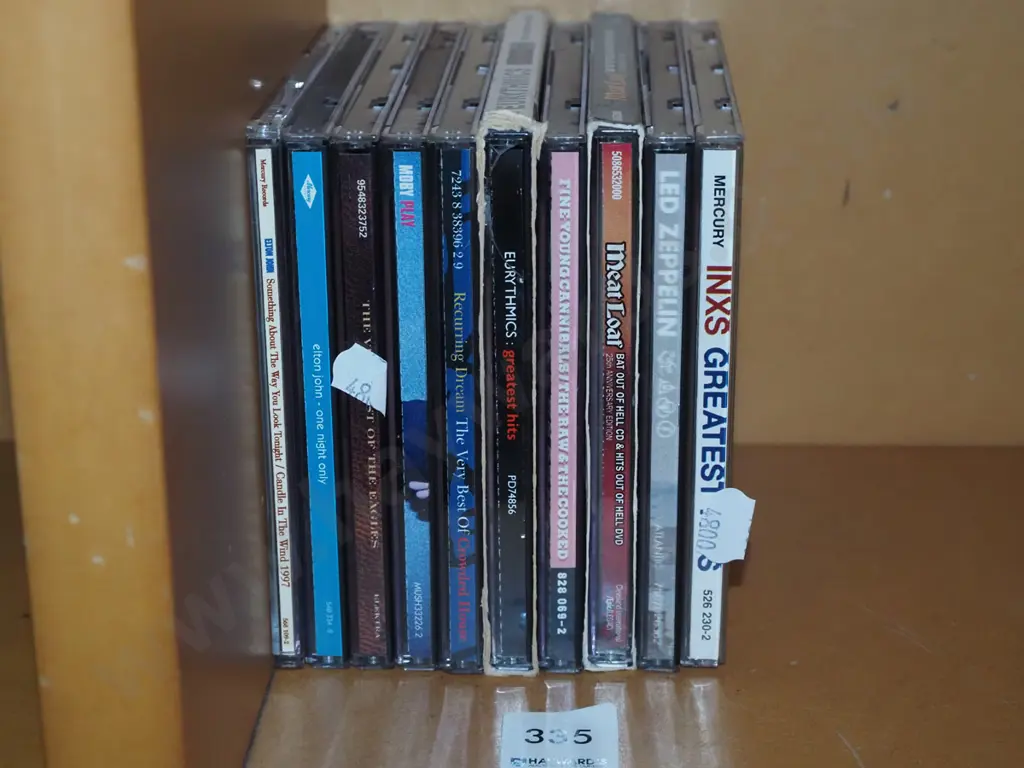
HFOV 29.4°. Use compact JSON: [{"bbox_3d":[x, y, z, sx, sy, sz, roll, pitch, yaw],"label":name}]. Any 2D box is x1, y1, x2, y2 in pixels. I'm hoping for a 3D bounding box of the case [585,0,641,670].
[{"bbox_3d":[0.025,-0.018,0.495,0.012,0.127,0.143,0,20,3],"label":"case"}]

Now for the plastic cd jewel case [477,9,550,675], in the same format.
[{"bbox_3d":[0.002,-0.018,0.493,0.013,0.127,0.143,0,21,2],"label":"plastic cd jewel case"}]

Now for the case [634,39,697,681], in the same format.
[{"bbox_3d":[0.037,-0.017,0.494,0.010,0.125,0.142,1,20,3],"label":"case"}]

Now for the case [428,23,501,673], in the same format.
[{"bbox_3d":[-0.009,-0.017,0.494,0.010,0.125,0.142,0,20,2],"label":"case"}]

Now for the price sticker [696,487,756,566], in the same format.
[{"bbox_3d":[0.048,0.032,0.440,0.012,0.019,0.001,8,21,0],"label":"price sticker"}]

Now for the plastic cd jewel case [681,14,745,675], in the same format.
[{"bbox_3d":[0.048,-0.018,0.496,0.010,0.124,0.142,1,20,3],"label":"plastic cd jewel case"}]

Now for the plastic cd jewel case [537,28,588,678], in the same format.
[{"bbox_3d":[0.014,-0.017,0.493,0.010,0.125,0.142,1,20,2],"label":"plastic cd jewel case"}]

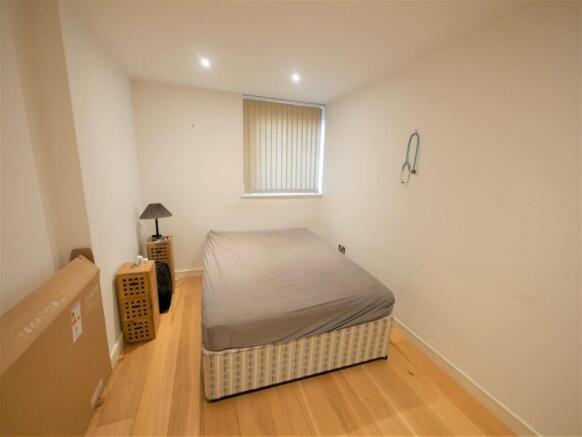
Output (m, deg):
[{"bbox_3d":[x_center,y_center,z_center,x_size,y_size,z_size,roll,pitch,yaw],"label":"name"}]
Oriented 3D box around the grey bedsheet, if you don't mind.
[{"bbox_3d":[-0.133,0.484,2.472,1.390,0.240,1.910,-2,13,-17],"label":"grey bedsheet"}]

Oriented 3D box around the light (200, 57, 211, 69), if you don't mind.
[{"bbox_3d":[-0.744,-1.363,2.059,0.090,0.030,0.090,-2,13,-20],"label":"light"}]

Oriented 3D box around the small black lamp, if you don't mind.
[{"bbox_3d":[-1.498,0.042,2.638,0.295,0.415,0.295,-2,13,-20],"label":"small black lamp"}]

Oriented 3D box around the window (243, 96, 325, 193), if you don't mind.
[{"bbox_3d":[-0.079,-0.920,3.230,1.170,1.270,0.100,-2,13,-20],"label":"window"}]

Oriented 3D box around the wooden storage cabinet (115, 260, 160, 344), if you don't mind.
[{"bbox_3d":[-1.369,0.741,2.149,0.237,0.633,0.280,-3,13,-20],"label":"wooden storage cabinet"}]

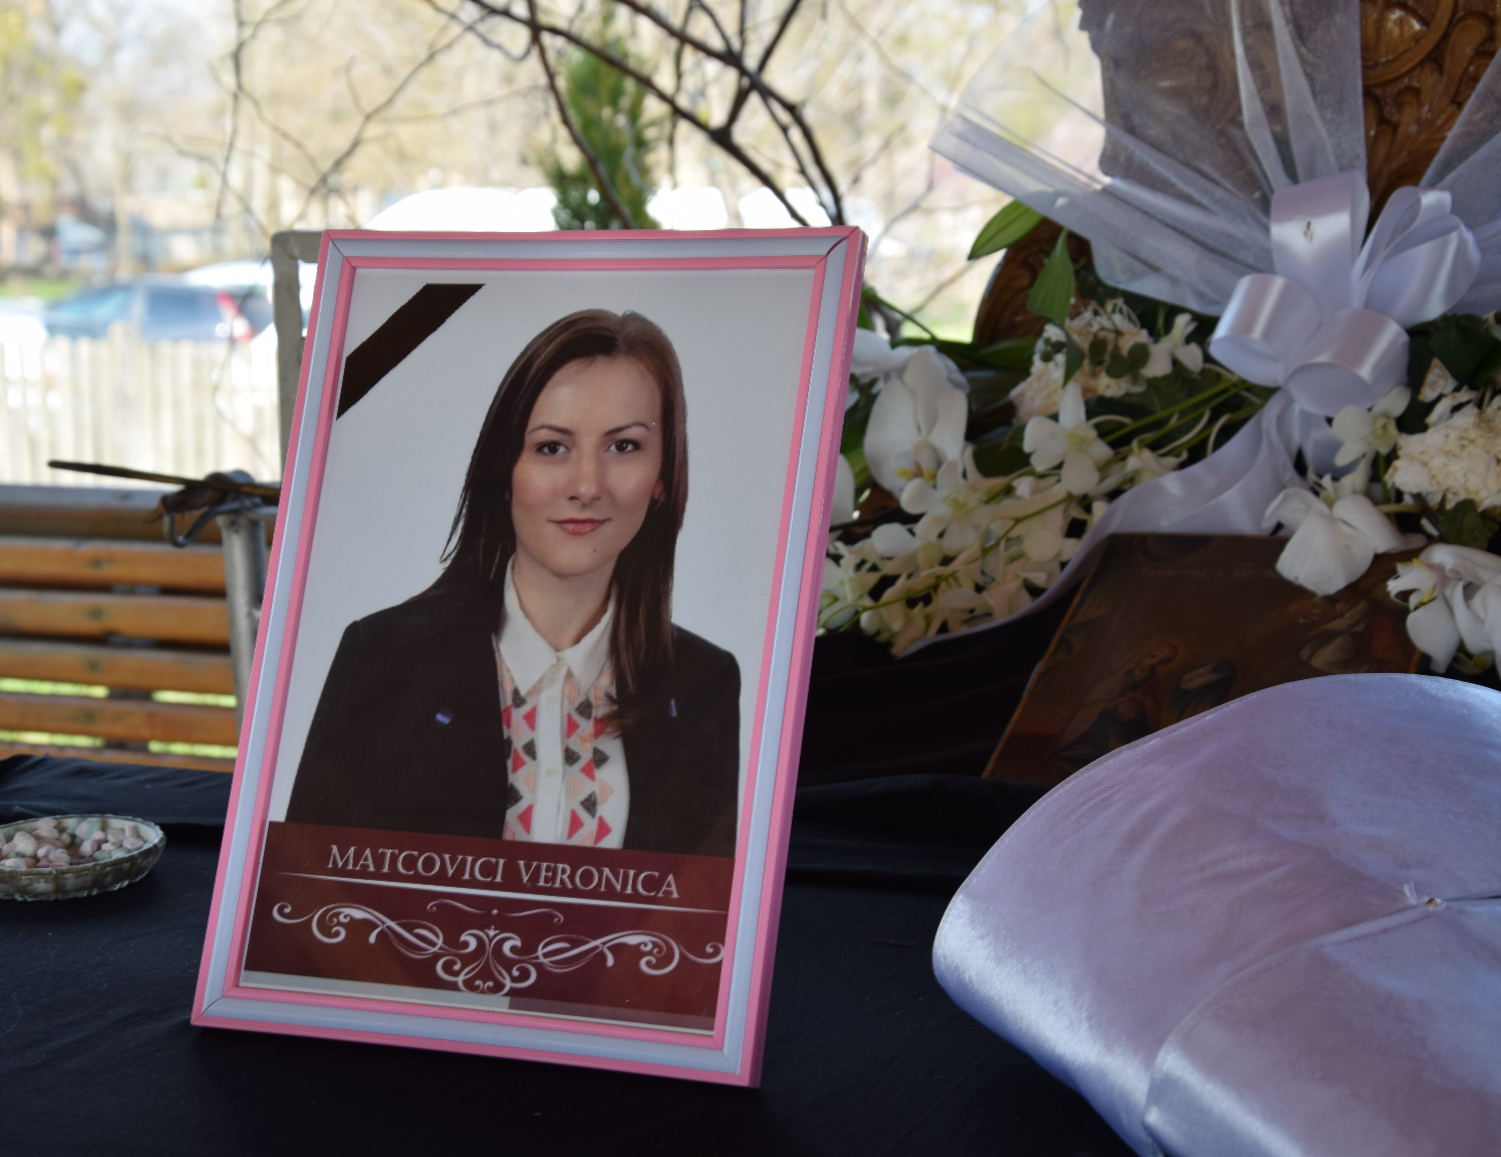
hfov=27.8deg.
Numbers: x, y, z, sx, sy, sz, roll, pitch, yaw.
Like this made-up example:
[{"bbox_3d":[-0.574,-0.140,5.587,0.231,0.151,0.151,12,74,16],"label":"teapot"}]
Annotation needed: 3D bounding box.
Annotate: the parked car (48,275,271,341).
[{"bbox_3d":[-6.955,-2.727,34.500,4.300,1.480,1.760,3,10,20],"label":"parked car"}]

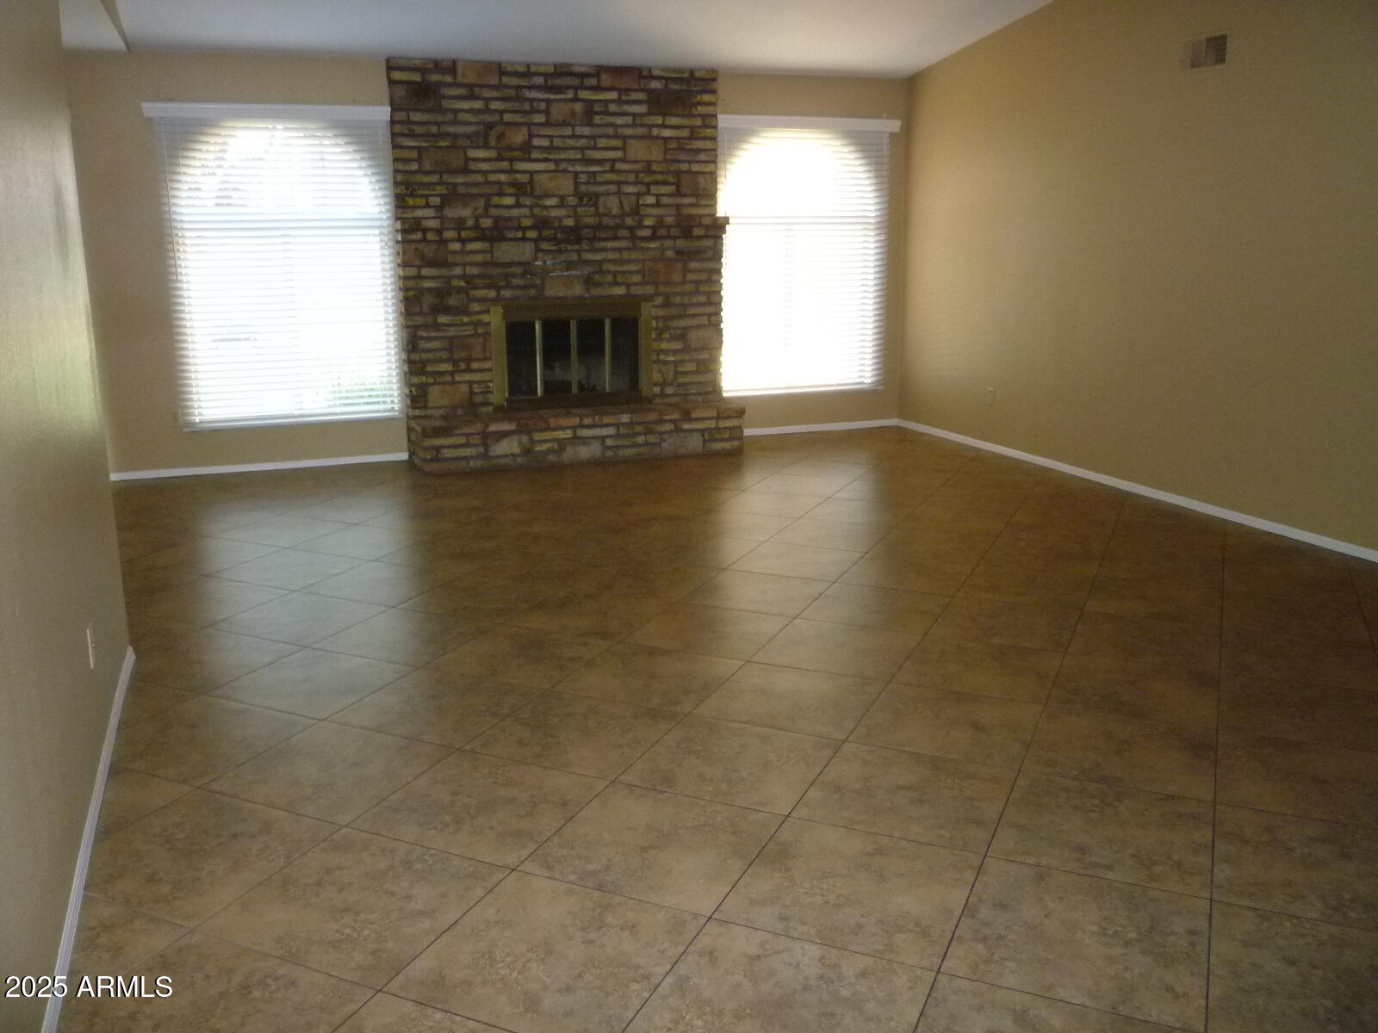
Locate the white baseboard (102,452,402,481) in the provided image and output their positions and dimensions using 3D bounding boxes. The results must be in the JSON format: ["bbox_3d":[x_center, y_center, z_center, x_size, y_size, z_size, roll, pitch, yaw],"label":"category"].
[{"bbox_3d":[-2.601,-0.312,7.064,1.730,0.054,0.015,-5,15,-20],"label":"white baseboard"}]

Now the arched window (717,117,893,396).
[{"bbox_3d":[0.806,-1.773,7.997,1.345,1.870,0.101,-5,15,-20],"label":"arched window"}]

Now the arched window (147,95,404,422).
[{"bbox_3d":[-2.382,-1.464,6.841,1.350,1.865,0.101,-5,15,-20],"label":"arched window"}]

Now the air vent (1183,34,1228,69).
[{"bbox_3d":[2.517,-2.270,5.652,0.029,0.140,0.284,-5,15,-20],"label":"air vent"}]

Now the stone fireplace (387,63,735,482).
[{"bbox_3d":[-0.721,-1.554,7.192,2.111,2.391,0.552,-5,15,-20],"label":"stone fireplace"}]

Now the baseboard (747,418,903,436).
[{"bbox_3d":[0.915,-0.641,8.343,1.431,0.055,0.015,-5,15,-20],"label":"baseboard"}]

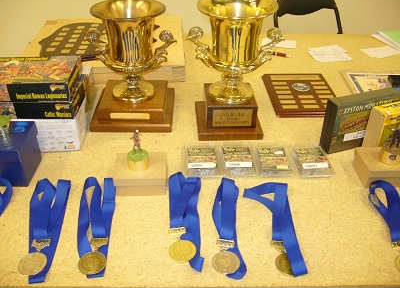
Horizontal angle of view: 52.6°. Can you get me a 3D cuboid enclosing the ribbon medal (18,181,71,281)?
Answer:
[{"bbox_3d":[-0.309,0.155,0.794,0.080,0.015,0.277,-3,35,-4],"label":"ribbon medal"}]

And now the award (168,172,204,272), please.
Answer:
[{"bbox_3d":[-0.031,0.153,0.854,0.071,0.018,0.262,-1,36,-2],"label":"award"}]

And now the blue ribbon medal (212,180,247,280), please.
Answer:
[{"bbox_3d":[0.054,0.153,0.797,0.061,0.015,0.269,0,35,0],"label":"blue ribbon medal"}]

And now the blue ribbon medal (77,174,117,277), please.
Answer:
[{"bbox_3d":[-0.204,0.151,0.800,0.072,0.015,0.275,-4,35,-5],"label":"blue ribbon medal"}]

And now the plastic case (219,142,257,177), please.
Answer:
[{"bbox_3d":[0.094,0.039,1.011,0.081,0.020,0.106,-1,36,-2],"label":"plastic case"}]

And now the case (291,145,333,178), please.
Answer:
[{"bbox_3d":[0.278,0.040,1.012,0.081,0.020,0.105,-2,36,-3],"label":"case"}]

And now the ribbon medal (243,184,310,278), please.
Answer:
[{"bbox_3d":[0.142,0.156,0.793,0.100,0.015,0.248,0,35,0],"label":"ribbon medal"}]

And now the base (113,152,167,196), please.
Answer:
[{"bbox_3d":[-0.135,0.068,0.943,0.115,0.050,0.095,-1,36,-2],"label":"base"}]

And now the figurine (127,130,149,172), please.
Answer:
[{"bbox_3d":[-0.133,0.010,0.857,0.047,0.092,0.047,0,35,0],"label":"figurine"}]

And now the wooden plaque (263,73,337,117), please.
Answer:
[{"bbox_3d":[0.322,-0.164,1.294,0.203,0.020,0.246,-1,36,-2],"label":"wooden plaque"}]

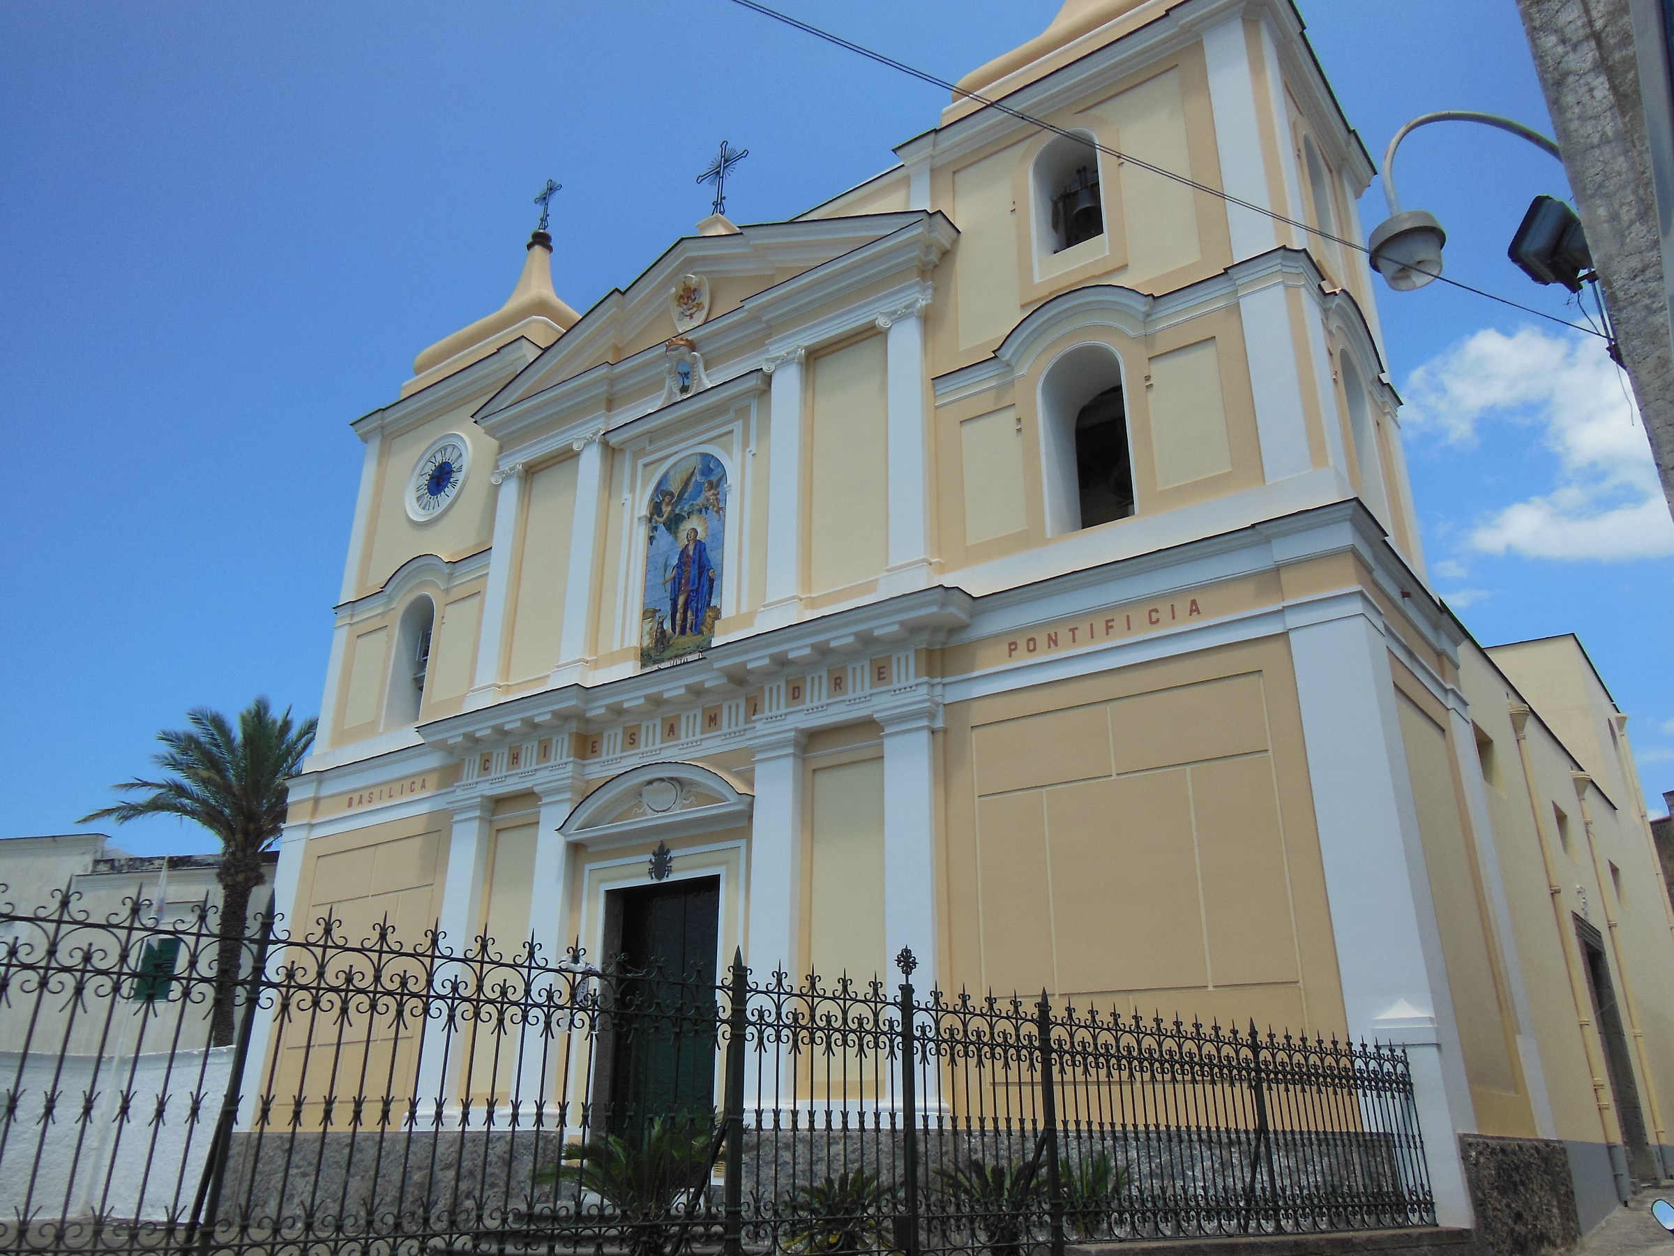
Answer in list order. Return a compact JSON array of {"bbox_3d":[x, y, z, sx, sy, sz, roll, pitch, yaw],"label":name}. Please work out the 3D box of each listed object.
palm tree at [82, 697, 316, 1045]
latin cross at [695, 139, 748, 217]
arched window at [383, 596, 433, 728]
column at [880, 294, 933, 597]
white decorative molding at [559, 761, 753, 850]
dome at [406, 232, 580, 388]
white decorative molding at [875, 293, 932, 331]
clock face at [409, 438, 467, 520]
[{"bbox_3d":[-15.228,6.763,30.994,6.600,11.000,6.600,-15,-27,32],"label":"palm tree"},{"bbox_3d":[-2.369,-9.157,24.614,1.310,1.950,0.150,-15,-27,32],"label":"latin cross"},{"bbox_3d":[-8.703,0.659,25.089,1.150,2.900,0.450,-15,-27,32],"label":"arched window"},{"bbox_3d":[1.075,-2.896,18.581,0.920,5.100,0.280,-15,-27,32],"label":"column"},{"bbox_3d":[-2.808,2.796,19.347,4.100,1.120,0.500,-15,-27,32],"label":"white decorative molding"},{"bbox_3d":[-7.679,-8.164,30.646,4.400,4.700,3.700,-15,-27,32],"label":"dome"},{"bbox_3d":[1.076,-5.049,19.456,0.980,0.440,0.280,-15,-27,32],"label":"white decorative molding"},{"bbox_3d":[-8.771,-3.303,26.541,2.100,2.100,0.150,-15,-27,32],"label":"clock face"}]

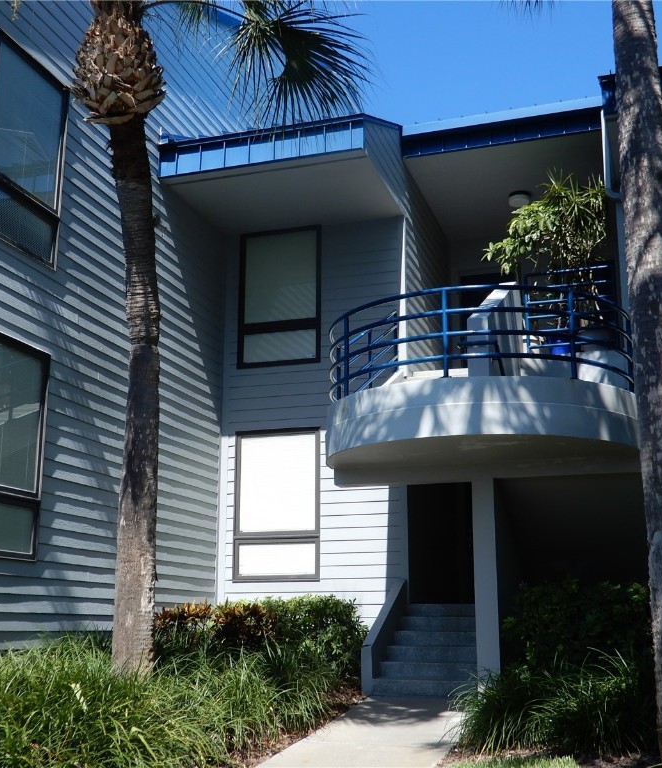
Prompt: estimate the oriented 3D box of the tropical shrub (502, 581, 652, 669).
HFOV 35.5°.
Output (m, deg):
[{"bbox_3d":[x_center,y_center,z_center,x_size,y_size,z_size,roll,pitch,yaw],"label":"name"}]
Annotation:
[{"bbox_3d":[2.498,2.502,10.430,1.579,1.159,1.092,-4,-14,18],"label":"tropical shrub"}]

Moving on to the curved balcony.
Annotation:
[{"bbox_3d":[1.429,0.086,10.855,3.394,1.680,1.898,-4,-14,18],"label":"curved balcony"}]

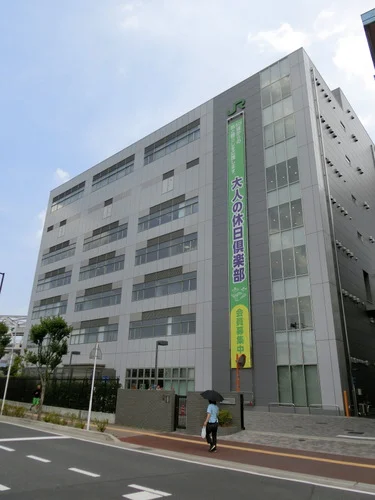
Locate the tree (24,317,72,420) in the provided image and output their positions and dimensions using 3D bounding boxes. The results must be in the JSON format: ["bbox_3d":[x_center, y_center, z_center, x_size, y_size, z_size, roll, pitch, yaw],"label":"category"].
[{"bbox_3d":[-7.468,6.330,19.652,2.550,5.371,2.550,-15,-26,38],"label":"tree"}]

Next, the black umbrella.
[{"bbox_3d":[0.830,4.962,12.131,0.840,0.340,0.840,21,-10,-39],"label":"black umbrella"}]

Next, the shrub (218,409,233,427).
[{"bbox_3d":[1.651,7.416,15.987,0.720,0.800,0.680,1,-20,1],"label":"shrub"}]

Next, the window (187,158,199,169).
[{"bbox_3d":[0.658,-9.661,40.662,1.861,0.784,0.200,-15,-26,38],"label":"window"}]

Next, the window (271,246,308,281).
[{"bbox_3d":[8.287,1.115,29.329,3.097,2.468,0.150,-15,-26,38],"label":"window"}]

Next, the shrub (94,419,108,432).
[{"bbox_3d":[-3.563,7.381,15.266,0.580,0.540,0.520,1,-20,1],"label":"shrub"}]

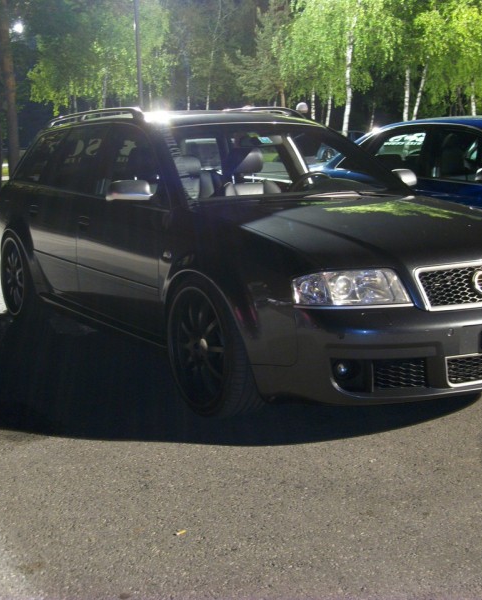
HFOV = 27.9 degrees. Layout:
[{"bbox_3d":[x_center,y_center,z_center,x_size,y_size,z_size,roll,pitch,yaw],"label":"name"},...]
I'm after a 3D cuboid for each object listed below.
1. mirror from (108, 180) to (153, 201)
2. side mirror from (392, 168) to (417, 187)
[{"bbox_3d":[-0.559,-0.557,4.907,0.235,0.105,0.150,-6,11,-29],"label":"mirror"},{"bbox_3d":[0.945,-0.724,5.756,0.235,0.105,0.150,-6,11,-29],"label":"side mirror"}]

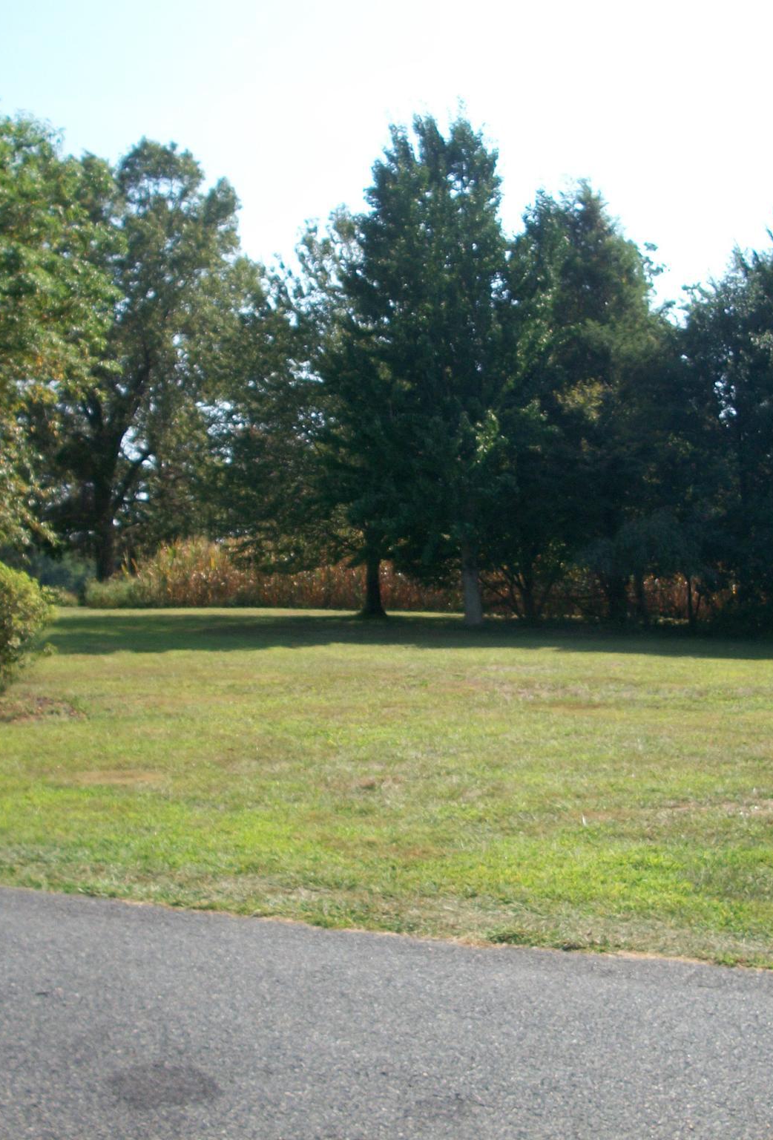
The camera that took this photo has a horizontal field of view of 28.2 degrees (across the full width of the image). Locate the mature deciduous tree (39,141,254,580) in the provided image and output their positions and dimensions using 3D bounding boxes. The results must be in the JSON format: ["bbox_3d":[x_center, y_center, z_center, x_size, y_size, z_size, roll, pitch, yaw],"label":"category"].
[{"bbox_3d":[-8.762,-7.291,56.000,7.720,16.380,7.300,0,1,0],"label":"mature deciduous tree"}]

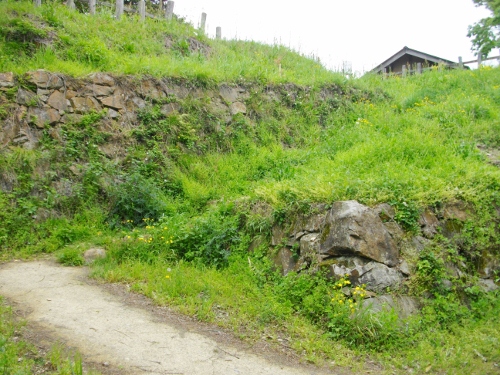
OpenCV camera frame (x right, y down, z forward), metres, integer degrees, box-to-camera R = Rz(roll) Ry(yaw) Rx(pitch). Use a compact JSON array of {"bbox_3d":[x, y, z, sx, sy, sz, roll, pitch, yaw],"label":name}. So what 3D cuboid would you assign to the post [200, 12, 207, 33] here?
[{"bbox_3d":[-1.360,-4.750,13.500,0.150,0.700,0.150,3,-2,-6],"label":"post"}]

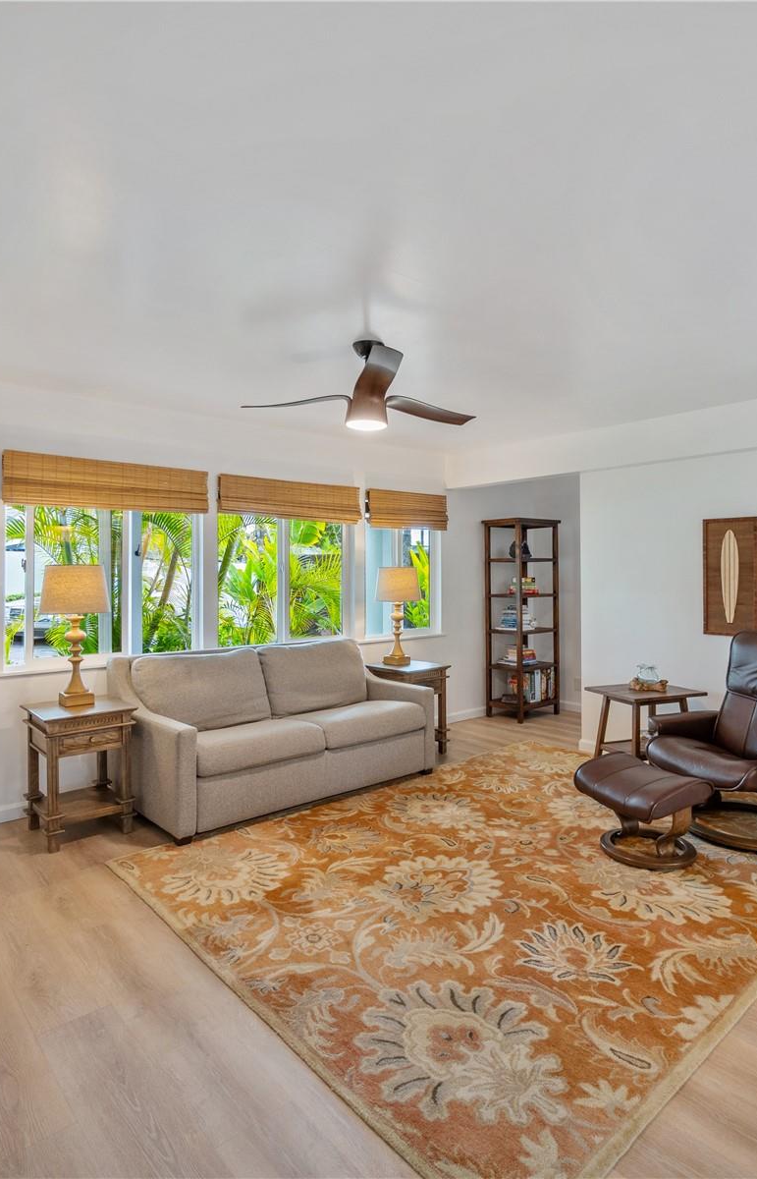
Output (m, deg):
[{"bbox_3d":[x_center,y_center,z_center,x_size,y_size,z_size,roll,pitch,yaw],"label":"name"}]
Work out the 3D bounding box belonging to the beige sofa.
[{"bbox_3d":[-0.647,0.846,4.206,1.850,0.870,0.970,-1,1,-41],"label":"beige sofa"}]

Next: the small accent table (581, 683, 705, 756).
[{"bbox_3d":[1.783,0.978,4.274,0.580,0.605,0.460,0,1,-22],"label":"small accent table"}]

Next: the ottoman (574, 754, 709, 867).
[{"bbox_3d":[1.319,1.097,3.132,0.430,0.405,0.550,0,1,-21],"label":"ottoman"}]

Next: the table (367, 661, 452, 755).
[{"bbox_3d":[0.247,0.942,5.091,0.470,0.650,0.490,-1,1,-41],"label":"table"}]

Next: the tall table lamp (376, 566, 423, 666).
[{"bbox_3d":[0.166,0.213,5.084,0.365,0.784,0.365,0,1,0],"label":"tall table lamp"}]

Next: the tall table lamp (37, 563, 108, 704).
[{"bbox_3d":[-1.696,0.251,3.563,0.390,0.780,0.390,-1,1,-41],"label":"tall table lamp"}]

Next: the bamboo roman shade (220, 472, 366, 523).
[{"bbox_3d":[-0.619,-0.663,4.753,1.260,0.275,0.070,-1,1,-41],"label":"bamboo roman shade"}]

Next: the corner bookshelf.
[{"bbox_3d":[1.438,0.294,6.338,0.629,1.932,0.436,-1,1,-41],"label":"corner bookshelf"}]

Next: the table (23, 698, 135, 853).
[{"bbox_3d":[-1.616,0.968,3.459,0.460,0.650,0.490,-1,1,-41],"label":"table"}]

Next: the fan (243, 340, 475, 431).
[{"bbox_3d":[-0.038,-0.984,2.975,1.300,0.410,1.200,0,1,-8],"label":"fan"}]

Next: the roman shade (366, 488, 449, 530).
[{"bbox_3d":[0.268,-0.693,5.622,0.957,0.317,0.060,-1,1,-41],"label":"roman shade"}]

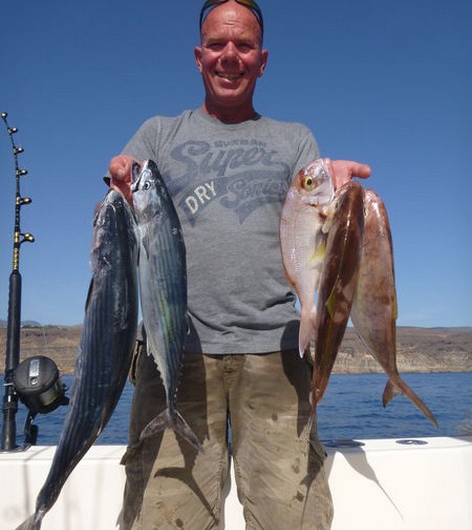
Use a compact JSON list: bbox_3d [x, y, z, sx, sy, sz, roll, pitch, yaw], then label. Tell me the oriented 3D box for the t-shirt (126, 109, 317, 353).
[{"bbox_3d":[-0.035,-0.084,1.157,0.480,0.610,0.280,0,-12,0],"label":"t-shirt"}]

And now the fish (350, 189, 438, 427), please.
[{"bbox_3d":[0.267,0.075,0.904,0.112,0.430,0.070,-14,-10,23],"label":"fish"}]

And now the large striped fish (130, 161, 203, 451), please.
[{"bbox_3d":[-0.129,0.052,0.878,0.112,0.500,0.075,-9,-10,17],"label":"large striped fish"}]

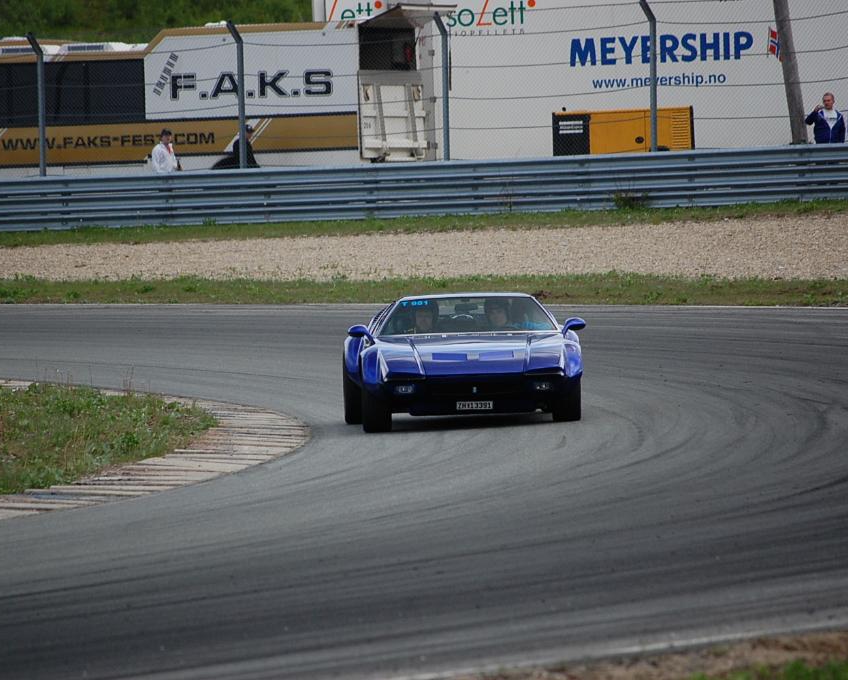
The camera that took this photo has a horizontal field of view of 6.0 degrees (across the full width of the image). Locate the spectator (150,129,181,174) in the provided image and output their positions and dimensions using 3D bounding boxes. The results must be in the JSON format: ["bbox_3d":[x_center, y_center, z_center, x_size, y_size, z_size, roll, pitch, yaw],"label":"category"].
[{"bbox_3d":[-4.566,-2.882,144.018,0.540,1.760,0.400,-3,1,-30],"label":"spectator"}]

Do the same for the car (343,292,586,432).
[{"bbox_3d":[0.357,0.149,66.000,1.940,1.070,4.270,-2,1,-1],"label":"car"}]

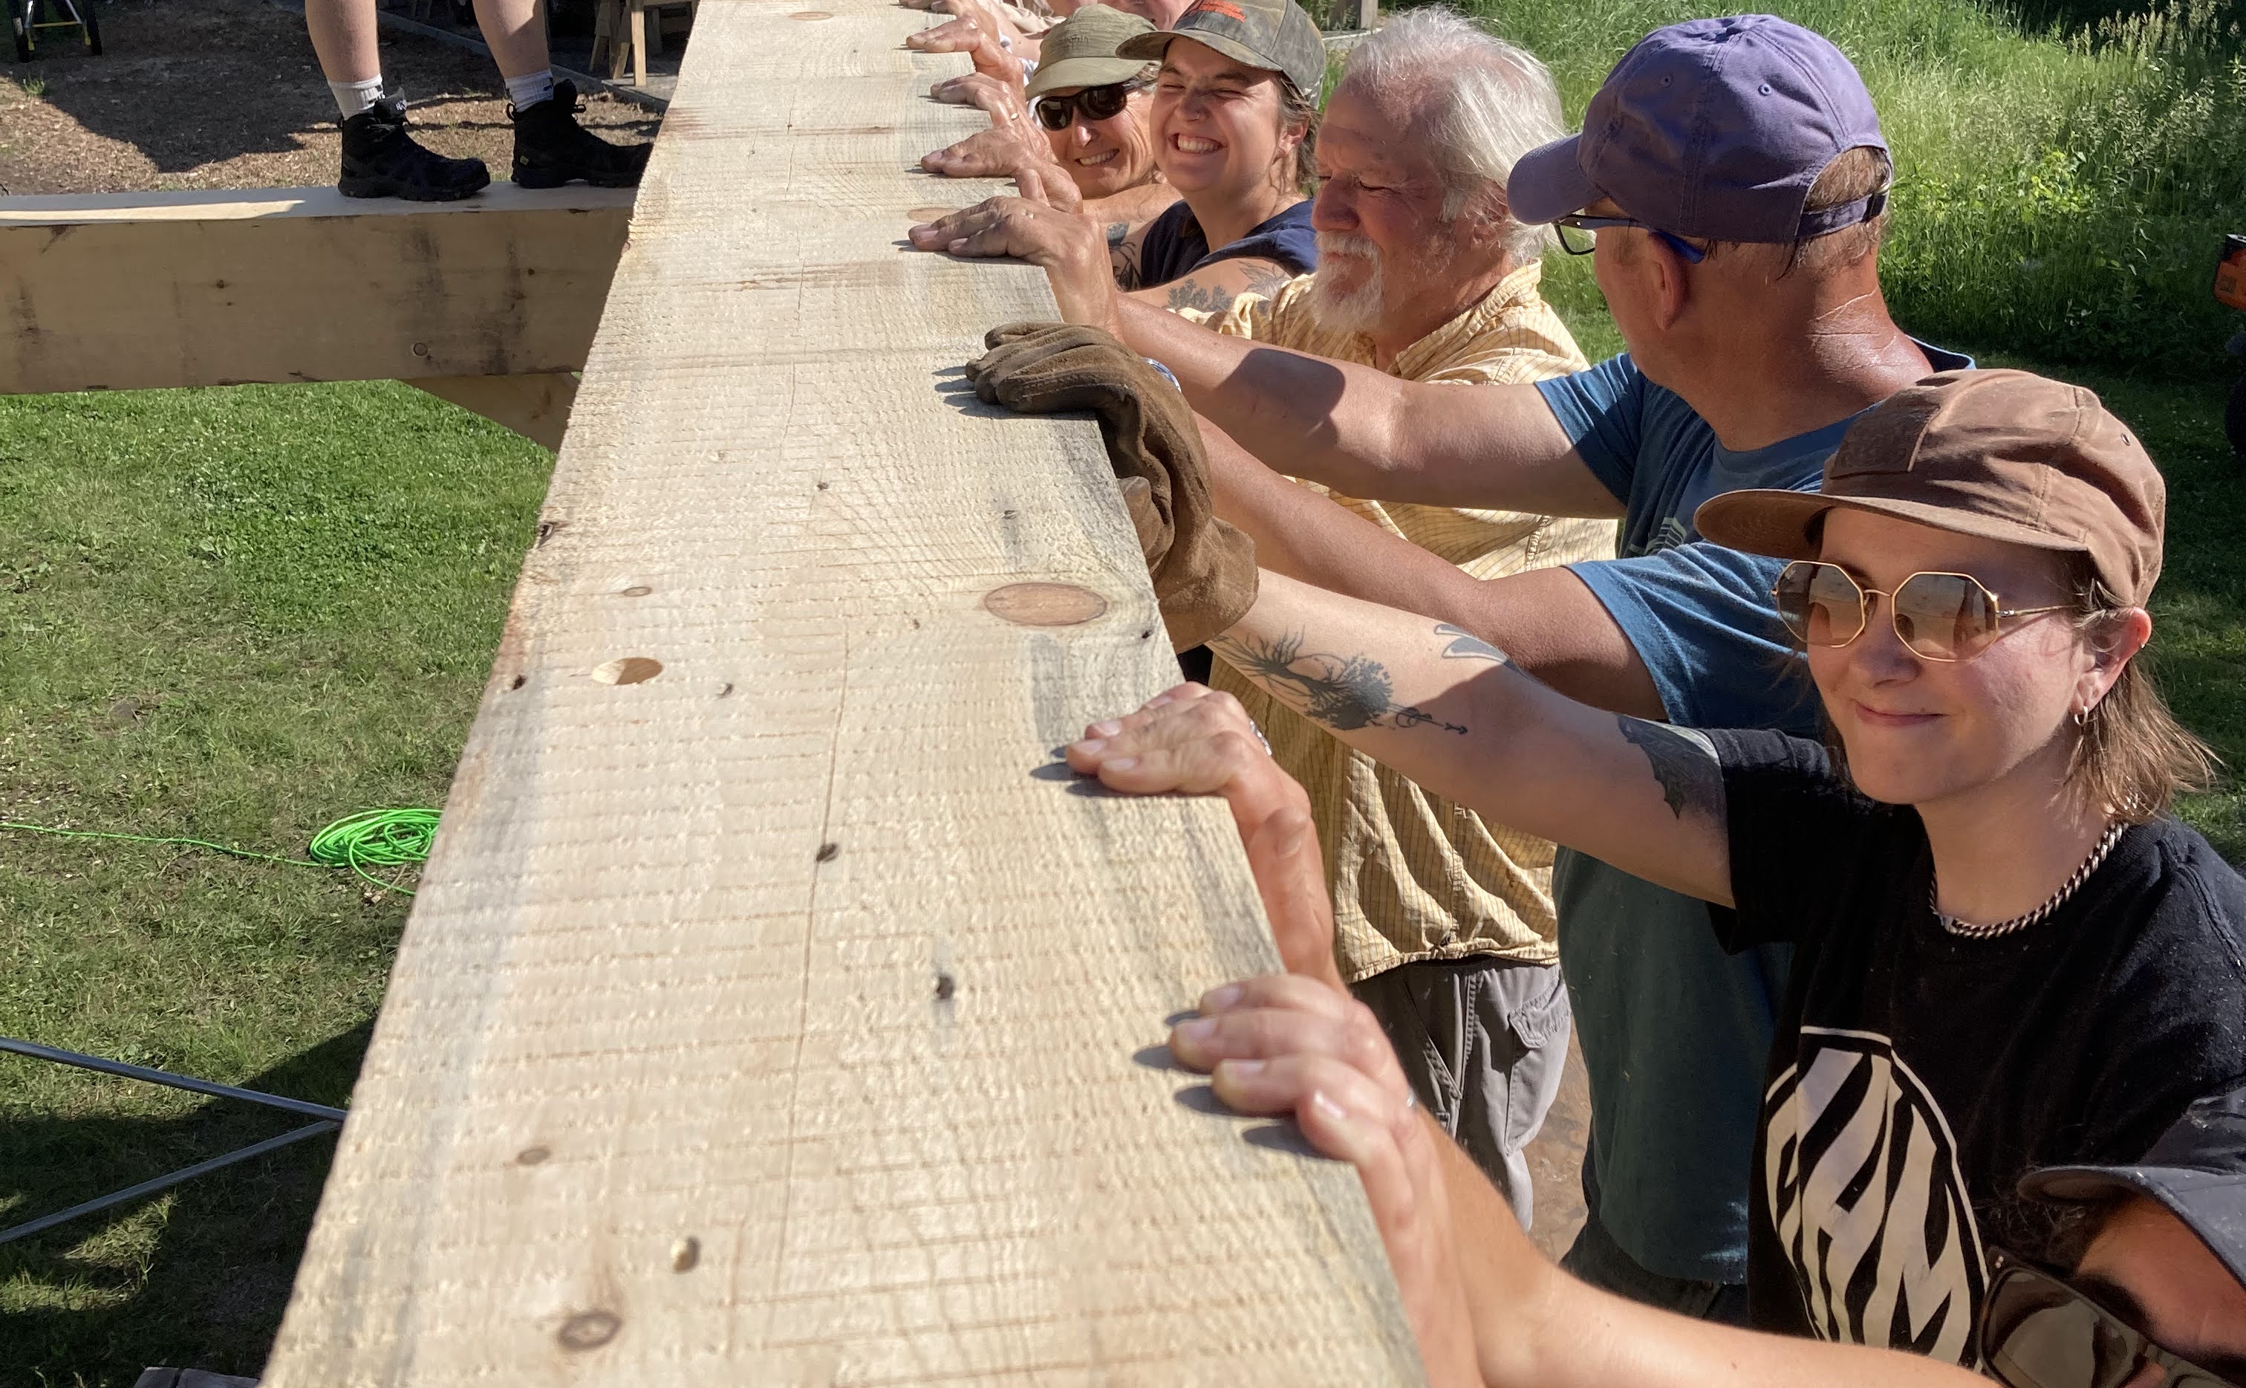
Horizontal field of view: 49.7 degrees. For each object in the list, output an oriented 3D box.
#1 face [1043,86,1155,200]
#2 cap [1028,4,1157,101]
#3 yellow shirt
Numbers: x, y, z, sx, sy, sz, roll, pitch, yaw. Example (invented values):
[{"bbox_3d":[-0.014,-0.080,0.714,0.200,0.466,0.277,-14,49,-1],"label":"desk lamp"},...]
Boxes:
[{"bbox_3d":[-0.029,-0.724,3.170,0.145,0.170,0.140,-4,15,28],"label":"face"},{"bbox_3d":[-0.038,-0.843,3.180,0.180,0.130,0.250,-1,16,29],"label":"cap"},{"bbox_3d":[0.275,-0.056,2.438,0.400,0.740,0.470,-12,27,-25],"label":"yellow shirt"}]

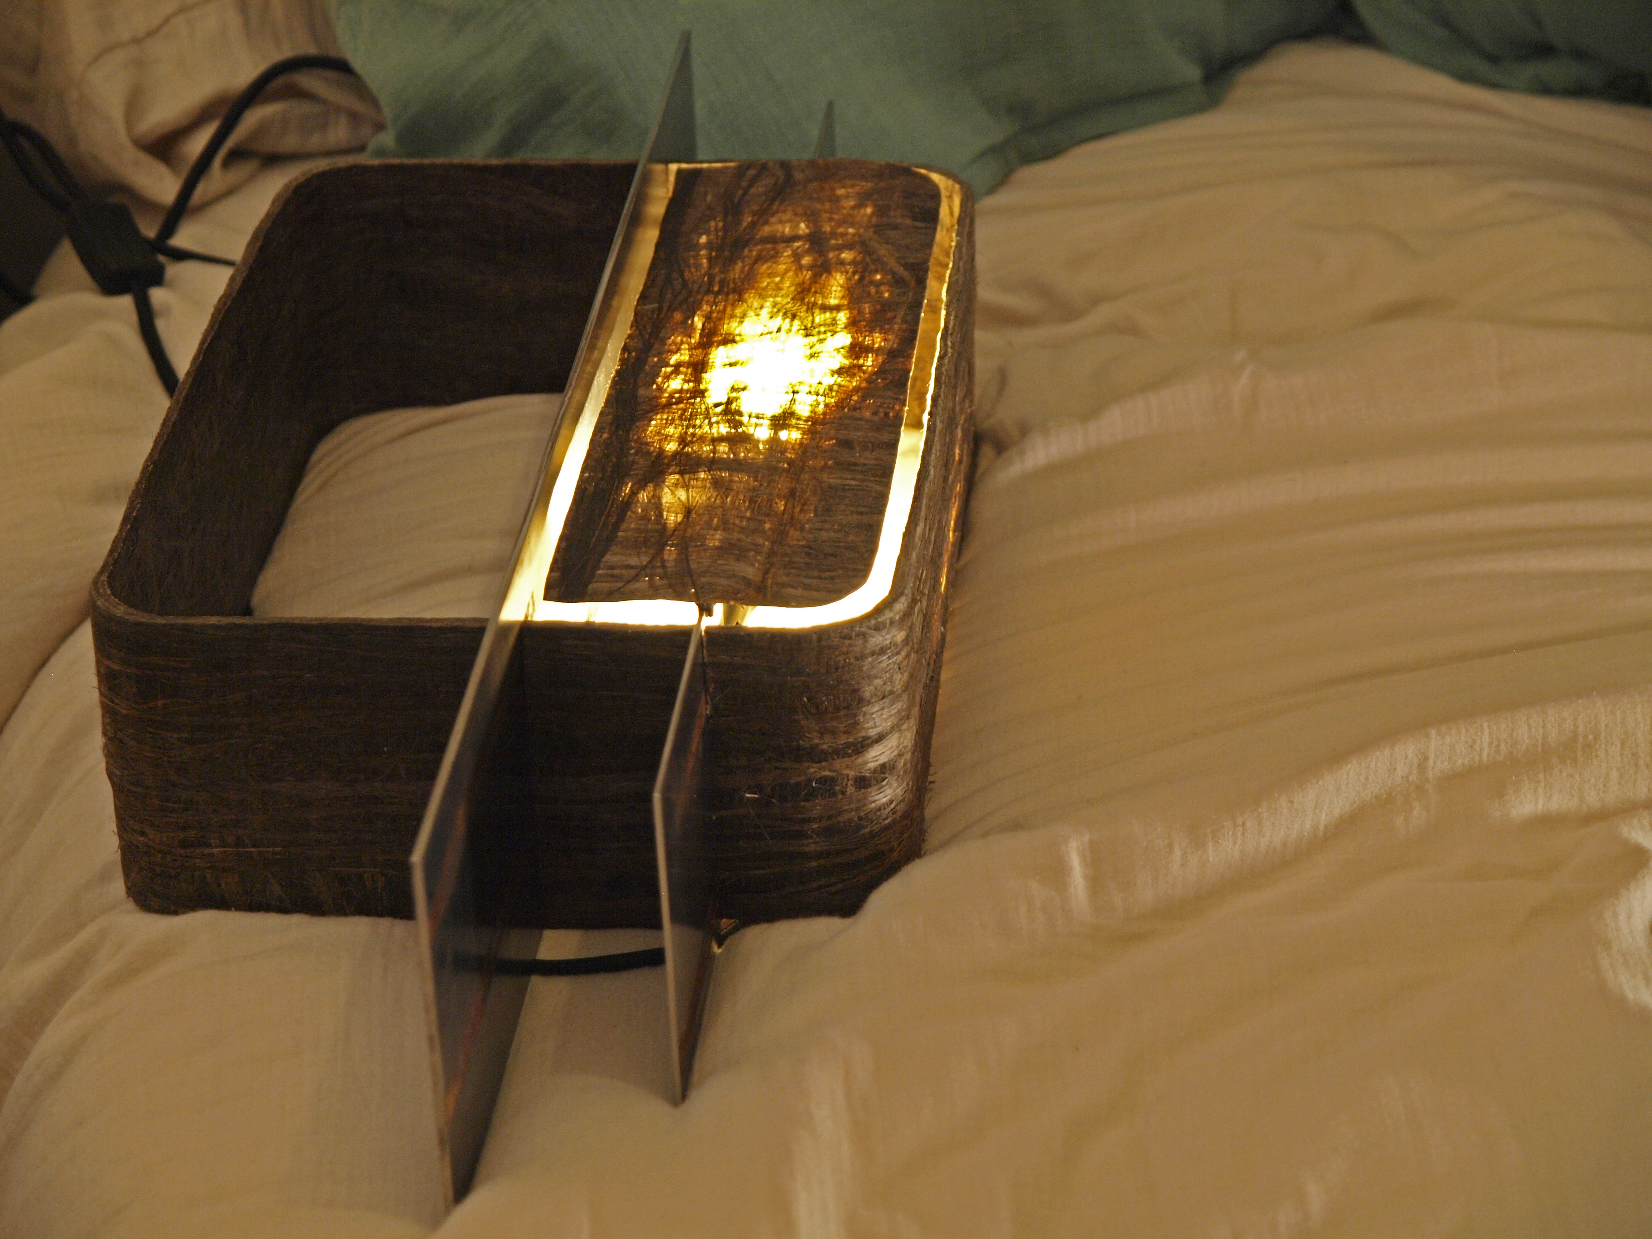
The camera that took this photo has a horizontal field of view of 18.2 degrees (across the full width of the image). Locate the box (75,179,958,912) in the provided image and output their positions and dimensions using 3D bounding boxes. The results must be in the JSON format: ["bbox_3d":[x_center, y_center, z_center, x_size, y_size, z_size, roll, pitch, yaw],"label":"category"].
[{"bbox_3d":[-0.102,-0.042,2.060,0.301,0.125,0.418,1,28,6],"label":"box"}]

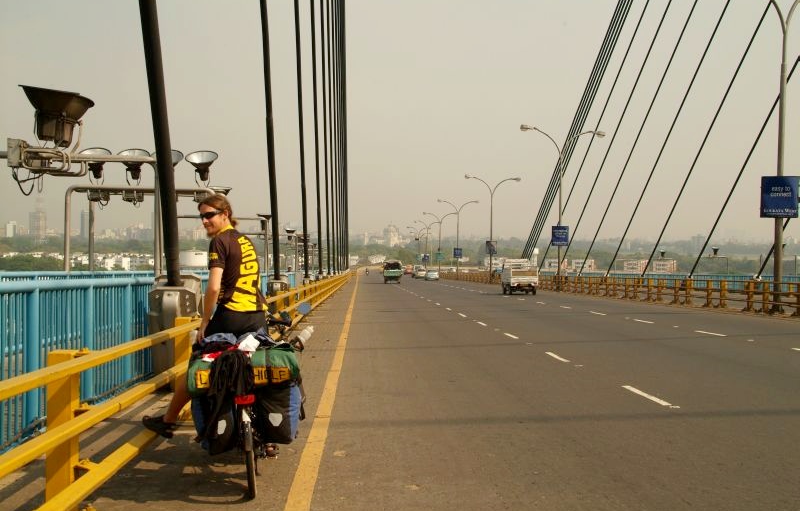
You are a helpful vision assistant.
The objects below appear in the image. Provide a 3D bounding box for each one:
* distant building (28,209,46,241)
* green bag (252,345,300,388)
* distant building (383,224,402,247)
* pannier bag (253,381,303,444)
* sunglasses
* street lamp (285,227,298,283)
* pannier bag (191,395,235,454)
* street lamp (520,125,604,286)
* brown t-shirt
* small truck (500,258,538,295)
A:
[{"bbox_3d":[-848.369,-71.380,2030.000,38.000,76.000,32.000,0,2,-24],"label":"distant building"},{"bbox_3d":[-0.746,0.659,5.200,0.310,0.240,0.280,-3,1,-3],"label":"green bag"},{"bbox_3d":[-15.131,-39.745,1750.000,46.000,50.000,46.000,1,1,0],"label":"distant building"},{"bbox_3d":[-0.738,0.950,5.250,0.250,0.380,0.310,-3,1,-3],"label":"pannier bag"},{"bbox_3d":[-1.198,-0.252,5.500,0.145,0.050,0.120,-10,-6,43],"label":"sunglasses"},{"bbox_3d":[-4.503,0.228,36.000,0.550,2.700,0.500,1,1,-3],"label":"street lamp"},{"bbox_3d":[-1.120,1.005,5.250,0.230,0.380,0.310,-3,1,-3],"label":"pannier bag"},{"bbox_3d":[10.309,-3.055,55.200,5.300,10.600,0.400,1,1,-3],"label":"street lamp"},{"bbox_3d":[-1.027,0.089,5.500,0.390,0.550,0.270,-4,-2,-24],"label":"brown t-shirt"},{"bbox_3d":[6.616,1.165,48.398,1.520,1.930,3.800,1,-1,-3],"label":"small truck"}]

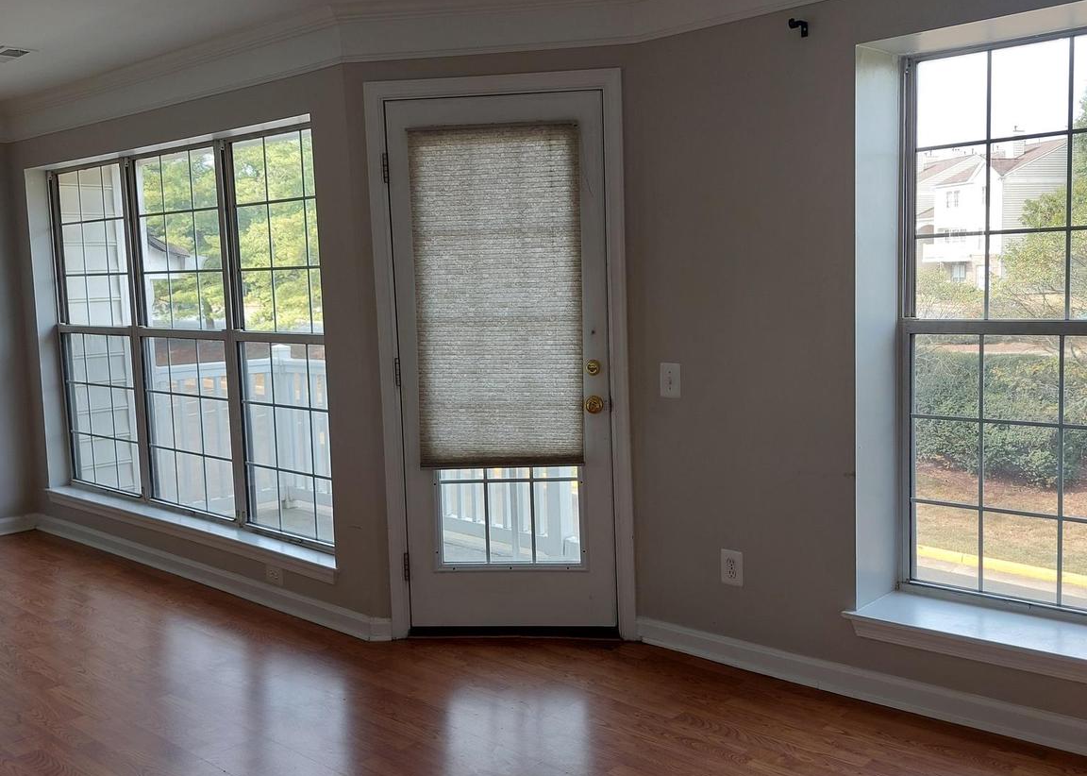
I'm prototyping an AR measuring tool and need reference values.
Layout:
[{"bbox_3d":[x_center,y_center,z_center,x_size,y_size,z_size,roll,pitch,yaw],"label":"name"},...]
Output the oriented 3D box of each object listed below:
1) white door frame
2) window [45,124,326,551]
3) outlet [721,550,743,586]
[{"bbox_3d":[-0.153,-0.085,3.870,0.962,2.152,0.120,-1,7,6],"label":"white door frame"},{"bbox_3d":[-1.741,-0.252,4.918,2.585,1.793,0.090,4,9,40],"label":"window"},{"bbox_3d":[0.681,0.640,3.589,0.081,0.122,0.010,4,9,40],"label":"outlet"}]

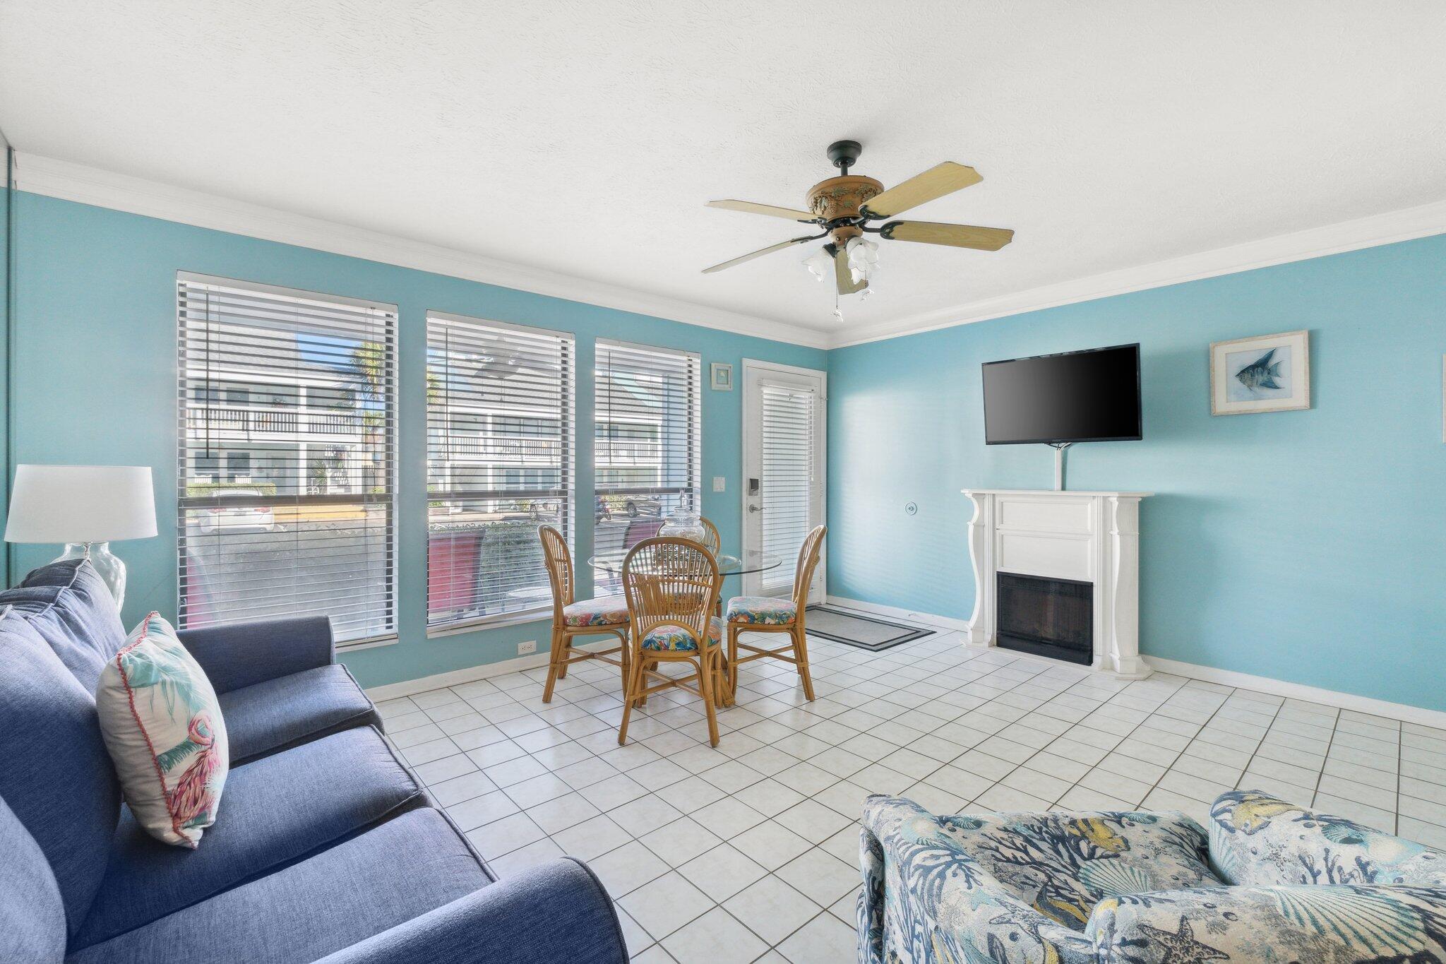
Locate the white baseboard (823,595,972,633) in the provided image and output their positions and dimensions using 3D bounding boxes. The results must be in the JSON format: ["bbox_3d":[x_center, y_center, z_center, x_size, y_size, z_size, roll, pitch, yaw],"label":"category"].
[{"bbox_3d":[1.436,1.087,5.023,0.020,0.090,1.480,-1,1,-41],"label":"white baseboard"}]

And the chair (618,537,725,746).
[{"bbox_3d":[-0.227,0.700,2.822,0.460,0.915,0.550,0,0,4],"label":"chair"}]

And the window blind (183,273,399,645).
[{"bbox_3d":[-2.078,-0.050,2.956,0.867,1.770,0.060,-1,1,-41],"label":"window blind"}]

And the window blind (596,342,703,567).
[{"bbox_3d":[-0.506,-0.088,4.281,0.890,1.730,0.060,0,0,-41],"label":"window blind"}]

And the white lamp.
[{"bbox_3d":[-2.333,0.276,2.194,0.380,0.670,0.380,-1,1,-41],"label":"white lamp"}]

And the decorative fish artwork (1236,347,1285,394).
[{"bbox_3d":[2.879,-0.594,3.232,0.025,0.235,0.200,0,0,-41],"label":"decorative fish artwork"}]

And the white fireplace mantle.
[{"bbox_3d":[2.096,0.593,3.898,0.340,1.080,1.120,0,0,-41],"label":"white fireplace mantle"}]

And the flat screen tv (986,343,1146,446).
[{"bbox_3d":[2.123,-0.528,3.821,0.070,0.553,0.955,-10,8,-34],"label":"flat screen tv"}]

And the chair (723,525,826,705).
[{"bbox_3d":[0.298,0.693,3.380,0.550,0.915,0.460,0,0,-2],"label":"chair"}]

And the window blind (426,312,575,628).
[{"bbox_3d":[-1.288,-0.075,3.598,0.885,1.740,0.060,0,0,-41],"label":"window blind"}]

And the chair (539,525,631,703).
[{"bbox_3d":[-0.715,0.685,3.335,0.550,0.910,0.460,0,0,-1],"label":"chair"}]

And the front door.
[{"bbox_3d":[0.544,0.078,5.233,1.000,2.100,0.090,-1,1,-41],"label":"front door"}]

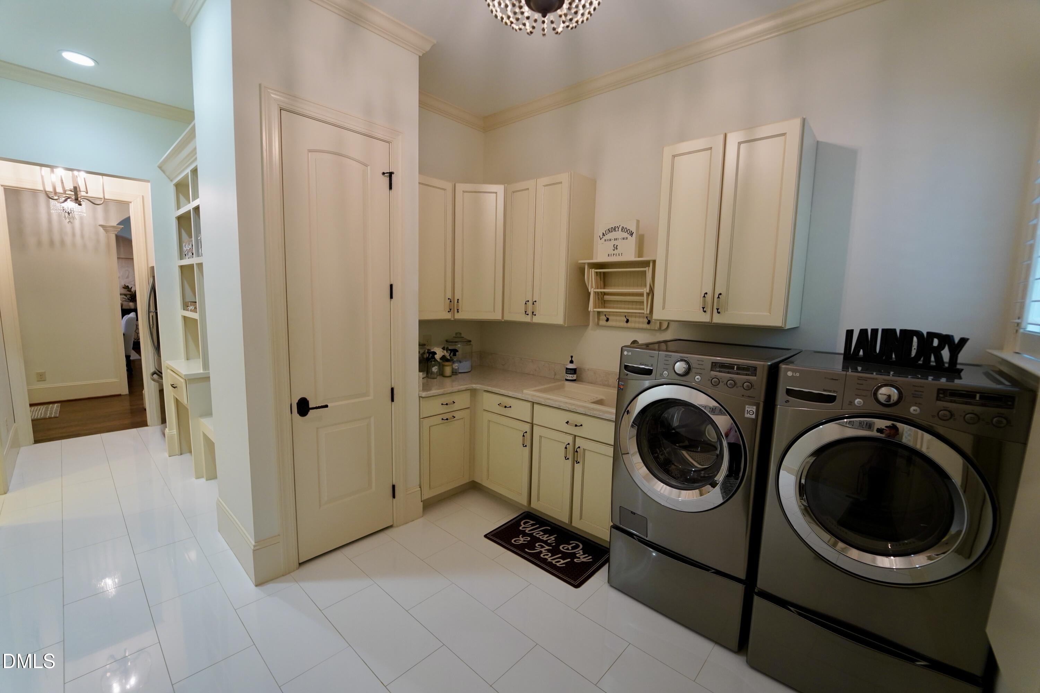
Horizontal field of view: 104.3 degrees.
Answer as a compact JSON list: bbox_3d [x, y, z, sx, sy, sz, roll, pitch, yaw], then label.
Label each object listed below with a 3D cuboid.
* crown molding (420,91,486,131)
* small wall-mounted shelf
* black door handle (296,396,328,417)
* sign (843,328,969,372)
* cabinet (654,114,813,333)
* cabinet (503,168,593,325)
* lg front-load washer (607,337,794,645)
[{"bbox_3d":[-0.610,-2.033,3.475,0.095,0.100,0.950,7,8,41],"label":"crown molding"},{"bbox_3d":[0.735,-0.374,2.907,0.600,0.480,0.230,7,8,41],"label":"small wall-mounted shelf"},{"bbox_3d":[-1.173,0.339,2.292,0.062,0.105,0.160,7,8,41],"label":"black door handle"},{"bbox_3d":[1.609,0.011,1.723,0.065,0.148,0.385,-2,7,-31],"label":"sign"},{"bbox_3d":[1.221,-0.638,2.356,0.690,1.025,0.375,7,8,41],"label":"cabinet"},{"bbox_3d":[0.224,-0.738,3.252,0.635,1.110,0.345,7,8,41],"label":"cabinet"},{"bbox_3d":[1.033,0.685,2.291,0.680,1.345,0.790,7,8,41],"label":"lg front-load washer"}]

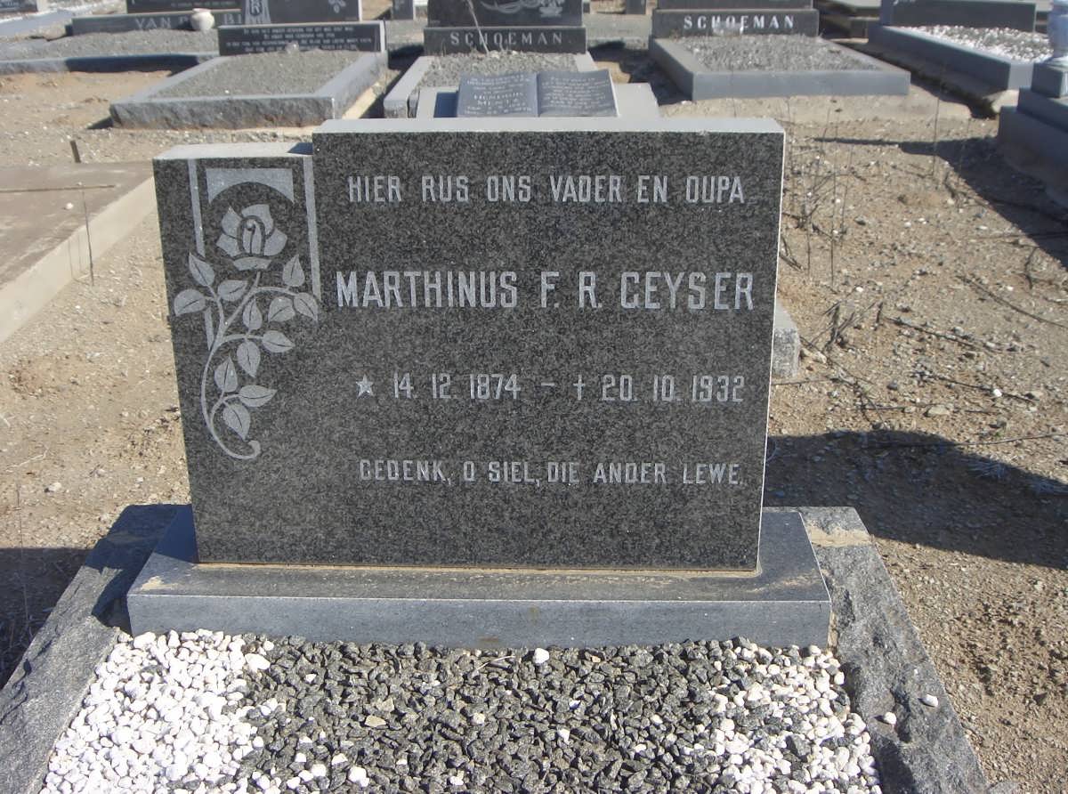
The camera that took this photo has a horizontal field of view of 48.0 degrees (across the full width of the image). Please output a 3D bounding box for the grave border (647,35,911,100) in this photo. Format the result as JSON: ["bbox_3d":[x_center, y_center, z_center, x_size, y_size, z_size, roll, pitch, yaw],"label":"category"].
[{"bbox_3d":[1.429,-2.082,7.487,1.170,0.140,2.150,-1,22,-1],"label":"grave border"}]

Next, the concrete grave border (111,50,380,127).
[{"bbox_3d":[-1.439,-1.732,6.629,1.000,0.120,2.200,0,22,0],"label":"concrete grave border"}]

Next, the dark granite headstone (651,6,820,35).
[{"bbox_3d":[1.396,-2.618,8.370,1.150,0.190,0.250,-1,22,-1],"label":"dark granite headstone"}]

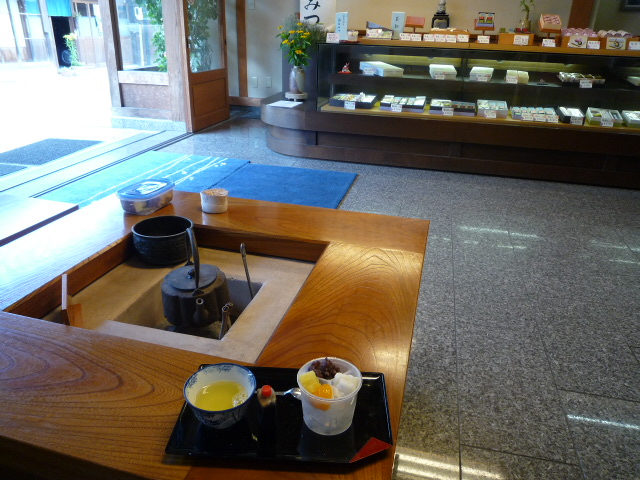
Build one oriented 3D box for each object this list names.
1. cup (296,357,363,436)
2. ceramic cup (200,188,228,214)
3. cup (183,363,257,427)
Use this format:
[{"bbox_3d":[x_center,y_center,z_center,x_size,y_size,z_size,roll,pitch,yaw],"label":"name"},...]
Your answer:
[{"bbox_3d":[0.012,0.210,0.615,0.085,0.067,0.085,1,24,-1],"label":"cup"},{"bbox_3d":[-0.307,-0.114,1.358,0.081,0.053,0.081,1,24,-1],"label":"ceramic cup"},{"bbox_3d":[-0.130,0.215,0.614,0.092,0.052,0.092,1,24,-1],"label":"cup"}]

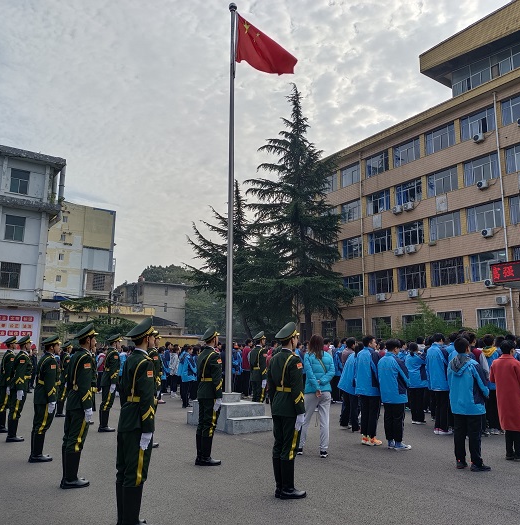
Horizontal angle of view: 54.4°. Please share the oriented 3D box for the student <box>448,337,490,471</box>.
[{"bbox_3d":[2.802,1.880,6.828,0.380,1.716,0.520,7,-12,-34],"label":"student"}]

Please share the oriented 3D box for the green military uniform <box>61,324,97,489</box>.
[{"bbox_3d":[-2.145,1.658,6.014,0.350,1.853,0.500,7,-12,-33],"label":"green military uniform"}]

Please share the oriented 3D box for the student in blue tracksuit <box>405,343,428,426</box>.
[{"bbox_3d":[3.417,2.616,11.045,0.360,1.714,0.480,6,-12,-32],"label":"student in blue tracksuit"}]

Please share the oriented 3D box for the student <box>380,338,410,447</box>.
[{"bbox_3d":[2.178,2.116,8.245,0.340,1.725,0.490,7,-12,-33],"label":"student"}]

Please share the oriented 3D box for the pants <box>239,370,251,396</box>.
[{"bbox_3d":[-0.462,3.855,16.107,0.280,0.840,0.380,7,-12,-34],"label":"pants"}]

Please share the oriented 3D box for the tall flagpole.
[{"bbox_3d":[-0.667,-1.783,11.528,0.170,9.232,0.170,0,-10,0],"label":"tall flagpole"}]

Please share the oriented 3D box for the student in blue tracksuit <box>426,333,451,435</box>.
[{"bbox_3d":[3.383,2.264,9.552,0.340,1.847,0.500,7,-12,-34],"label":"student in blue tracksuit"}]

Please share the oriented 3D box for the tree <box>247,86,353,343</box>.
[{"bbox_3d":[2.620,-2.546,32.967,7.000,19.654,7.000,0,-10,0],"label":"tree"}]

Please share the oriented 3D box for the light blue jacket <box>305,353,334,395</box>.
[{"bbox_3d":[0.906,1.685,7.694,0.500,0.654,0.320,-3,-10,17],"label":"light blue jacket"}]

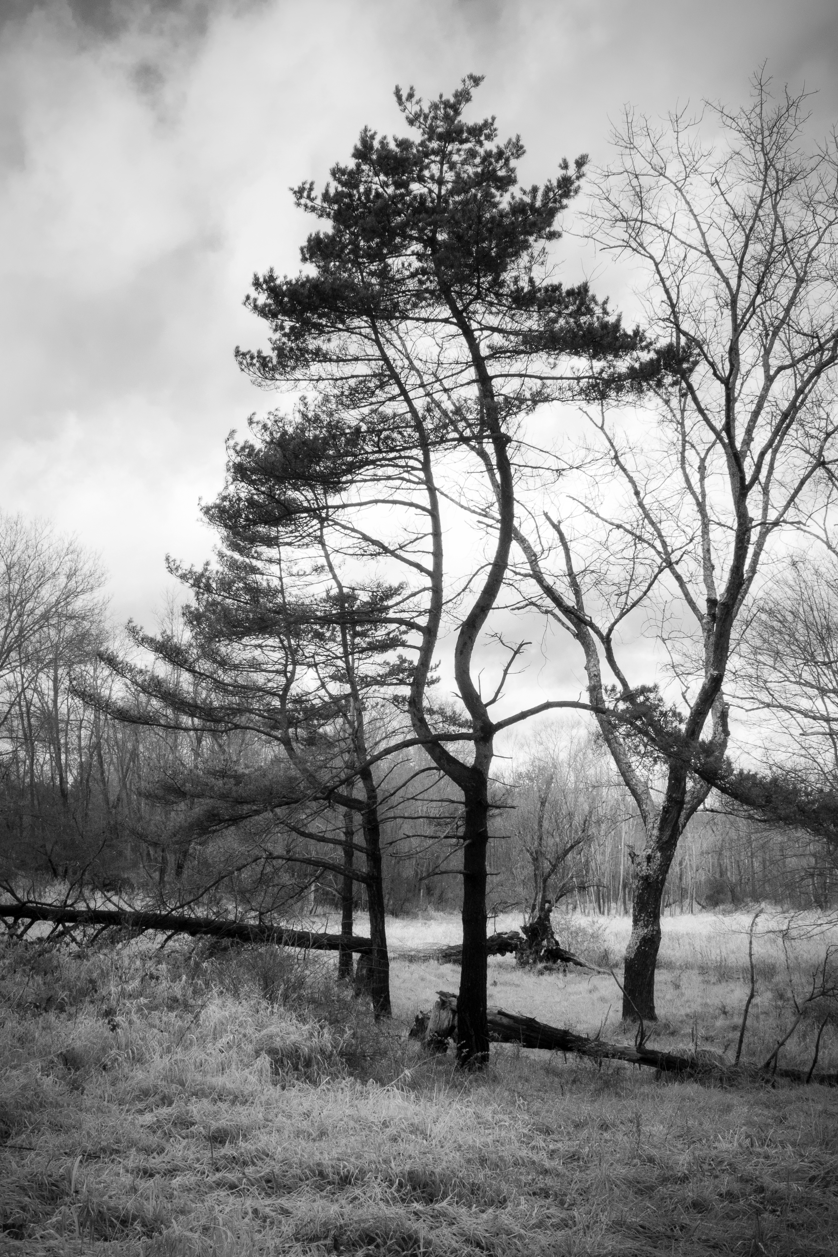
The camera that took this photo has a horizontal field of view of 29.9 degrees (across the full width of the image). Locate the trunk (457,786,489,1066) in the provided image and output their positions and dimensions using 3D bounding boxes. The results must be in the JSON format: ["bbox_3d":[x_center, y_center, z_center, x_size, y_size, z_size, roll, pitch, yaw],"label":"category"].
[{"bbox_3d":[0.480,2.611,13.940,0.280,2.405,0.280,0,-9,0],"label":"trunk"}]

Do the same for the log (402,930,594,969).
[{"bbox_3d":[1.488,5.861,28.676,3.300,0.640,0.750,-3,-10,20],"label":"log"}]

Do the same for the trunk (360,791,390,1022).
[{"bbox_3d":[-0.517,3.227,18.706,0.330,2.679,0.290,0,-9,0],"label":"trunk"}]

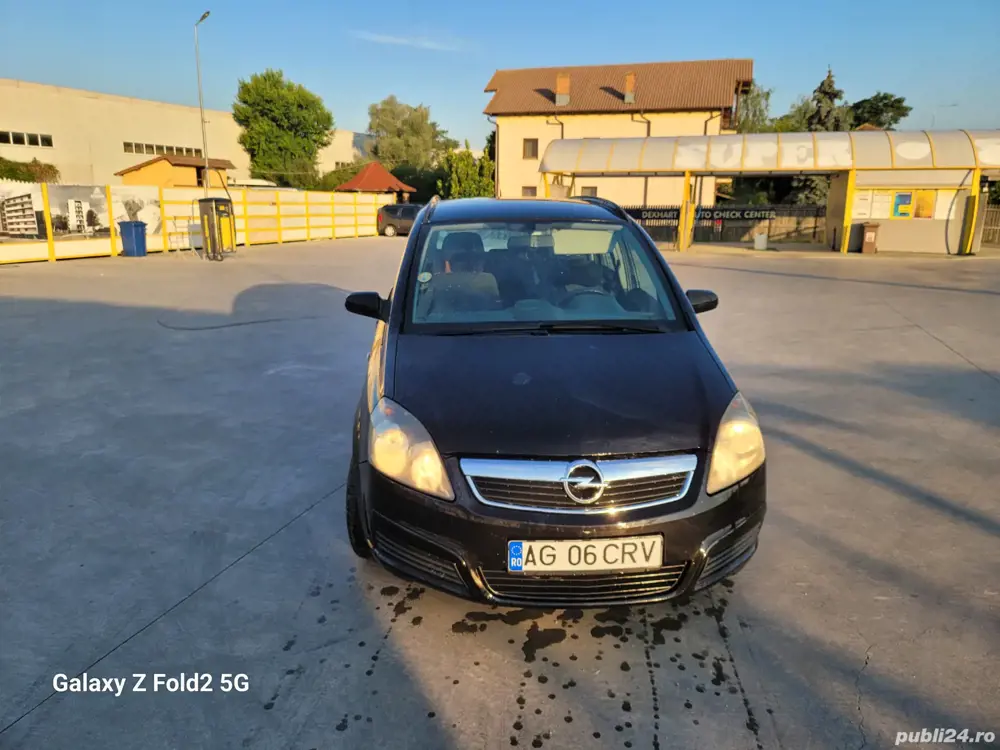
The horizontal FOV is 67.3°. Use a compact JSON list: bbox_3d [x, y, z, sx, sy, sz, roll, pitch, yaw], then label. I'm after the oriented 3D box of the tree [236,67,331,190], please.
[{"bbox_3d":[-12.501,-13.046,44.211,6.300,9.272,6.300,-3,13,-15],"label":"tree"}]

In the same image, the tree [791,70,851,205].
[{"bbox_3d":[20.233,-14.275,48.045,4.300,9.892,4.300,5,14,21],"label":"tree"}]

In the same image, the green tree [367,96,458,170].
[{"bbox_3d":[-7.709,-19.135,67.443,8.800,10.945,8.800,-1,13,-6],"label":"green tree"}]

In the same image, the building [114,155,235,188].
[{"bbox_3d":[-15.613,-8.446,36.019,4.200,3.900,4.600,5,14,23],"label":"building"}]

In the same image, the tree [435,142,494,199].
[{"bbox_3d":[-2.086,-11.507,46.098,3.900,5.411,3.900,-1,13,-2],"label":"tree"}]

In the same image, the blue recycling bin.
[{"bbox_3d":[-11.843,-4.355,24.231,0.720,1.080,0.600,4,13,19],"label":"blue recycling bin"}]

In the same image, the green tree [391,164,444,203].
[{"bbox_3d":[-5.400,-11.675,49.646,3.800,4.191,3.800,-1,13,-6],"label":"green tree"}]

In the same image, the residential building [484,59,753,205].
[{"bbox_3d":[8.077,-15.375,51.176,16.600,10.700,12.000,3,13,12],"label":"residential building"}]

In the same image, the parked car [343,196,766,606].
[{"bbox_3d":[0.153,-0.275,4.708,1.880,1.650,4.450,-1,13,-3],"label":"parked car"}]

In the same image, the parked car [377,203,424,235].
[{"bbox_3d":[-4.282,-8.253,40.167,4.450,1.670,1.830,-2,13,-7],"label":"parked car"}]

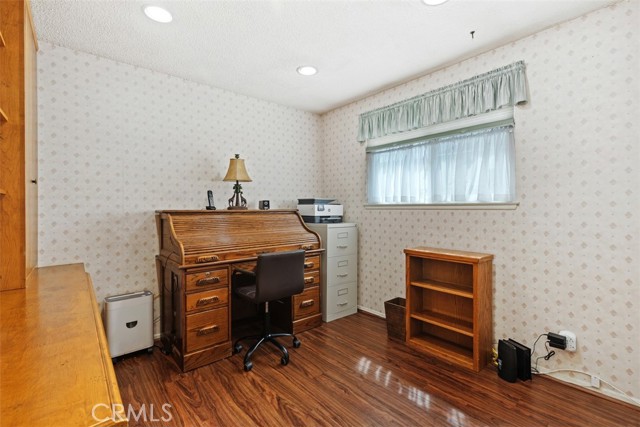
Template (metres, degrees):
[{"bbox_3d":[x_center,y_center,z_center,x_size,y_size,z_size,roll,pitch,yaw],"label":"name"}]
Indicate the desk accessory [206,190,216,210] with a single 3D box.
[{"bbox_3d":[-1.033,-0.122,2.700,0.070,0.180,0.080,0,1,-40],"label":"desk accessory"}]

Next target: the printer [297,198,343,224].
[{"bbox_3d":[0.010,-0.023,3.374,0.435,0.280,0.340,0,1,-40],"label":"printer"}]

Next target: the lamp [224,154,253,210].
[{"bbox_3d":[-0.826,-0.312,2.872,0.275,0.560,0.275,0,1,-40],"label":"lamp"}]

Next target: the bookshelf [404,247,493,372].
[{"bbox_3d":[1.052,0.743,2.389,0.290,0.815,0.625,0,1,-40],"label":"bookshelf"}]

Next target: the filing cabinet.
[{"bbox_3d":[0.037,0.625,3.369,0.455,1.015,0.700,0,1,-40],"label":"filing cabinet"}]

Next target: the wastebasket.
[{"bbox_3d":[0.753,0.987,2.644,0.205,0.315,0.235,1,1,41],"label":"wastebasket"}]

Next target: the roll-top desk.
[{"bbox_3d":[-0.704,0.553,2.715,1.360,1.165,0.750,0,1,-40],"label":"roll-top desk"}]

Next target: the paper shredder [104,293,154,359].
[{"bbox_3d":[-1.543,0.895,2.299,0.335,0.480,0.200,0,1,-40],"label":"paper shredder"}]

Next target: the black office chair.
[{"bbox_3d":[-0.434,0.709,2.343,0.540,0.865,0.550,0,1,-40],"label":"black office chair"}]

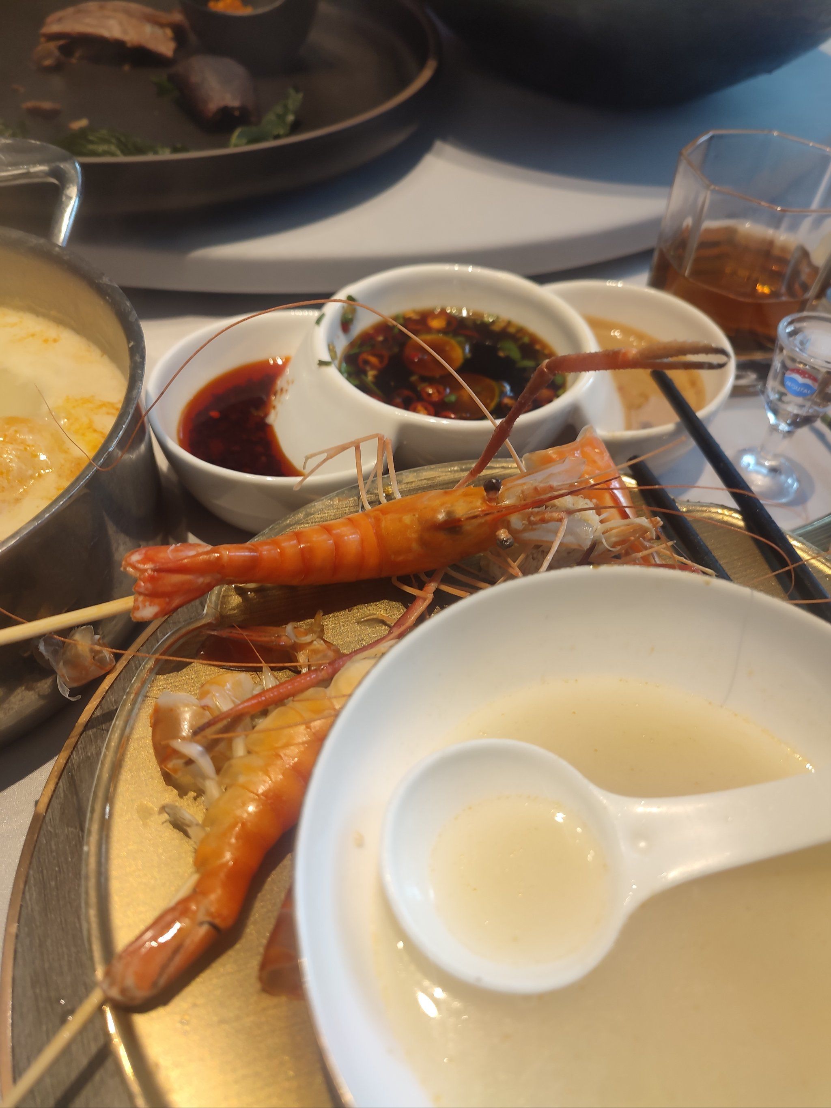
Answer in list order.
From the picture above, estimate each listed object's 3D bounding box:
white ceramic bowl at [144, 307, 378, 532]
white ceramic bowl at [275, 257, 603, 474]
[{"bbox_3d":[-0.049,-0.044,0.298,0.092,0.045,0.097,1,49,-1],"label":"white ceramic bowl"},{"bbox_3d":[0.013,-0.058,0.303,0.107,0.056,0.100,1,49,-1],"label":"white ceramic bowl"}]

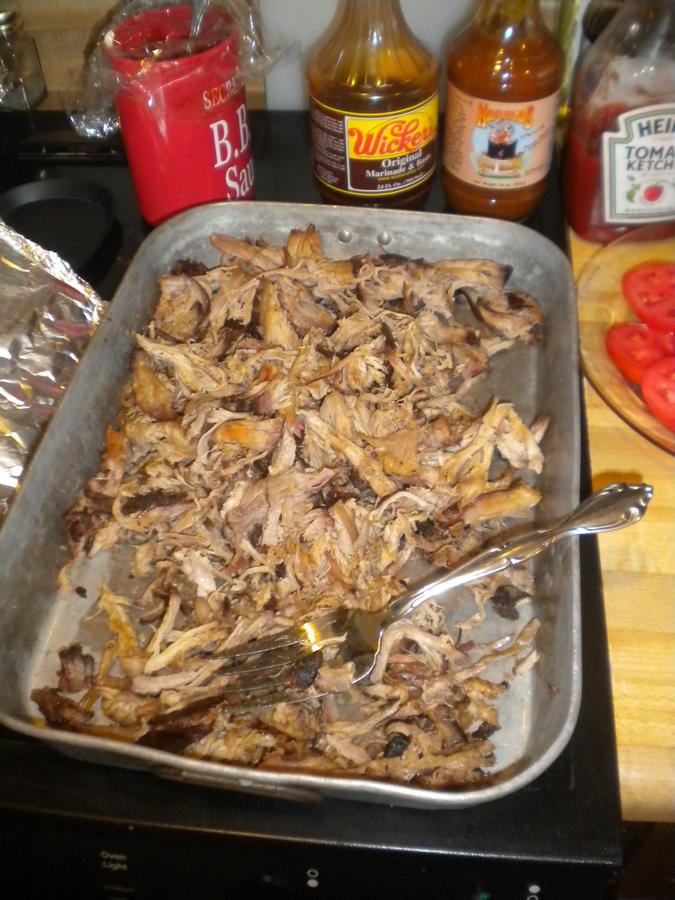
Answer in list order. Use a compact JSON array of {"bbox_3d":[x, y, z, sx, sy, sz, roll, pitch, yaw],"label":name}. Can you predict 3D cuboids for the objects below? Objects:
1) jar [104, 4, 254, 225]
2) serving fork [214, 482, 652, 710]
[{"bbox_3d":[-0.107,-0.231,0.641,0.088,0.122,0.088,-2,47,2],"label":"jar"},{"bbox_3d":[0.043,0.060,0.376,0.192,0.024,0.036,-25,48,1],"label":"serving fork"}]

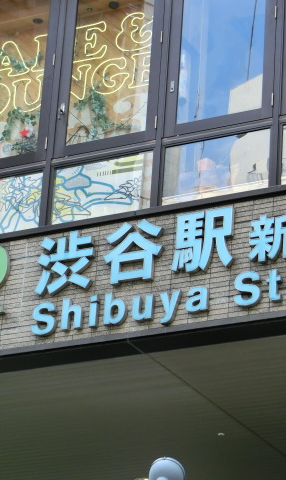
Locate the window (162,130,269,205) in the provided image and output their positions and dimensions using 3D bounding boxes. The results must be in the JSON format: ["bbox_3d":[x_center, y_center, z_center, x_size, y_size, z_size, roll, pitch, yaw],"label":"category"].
[{"bbox_3d":[0.633,-0.632,17.184,1.034,0.570,0.070,-9,-27,27],"label":"window"}]

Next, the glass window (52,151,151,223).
[{"bbox_3d":[-0.364,-0.468,17.707,1.014,0.570,0.070,-9,-27,27],"label":"glass window"}]

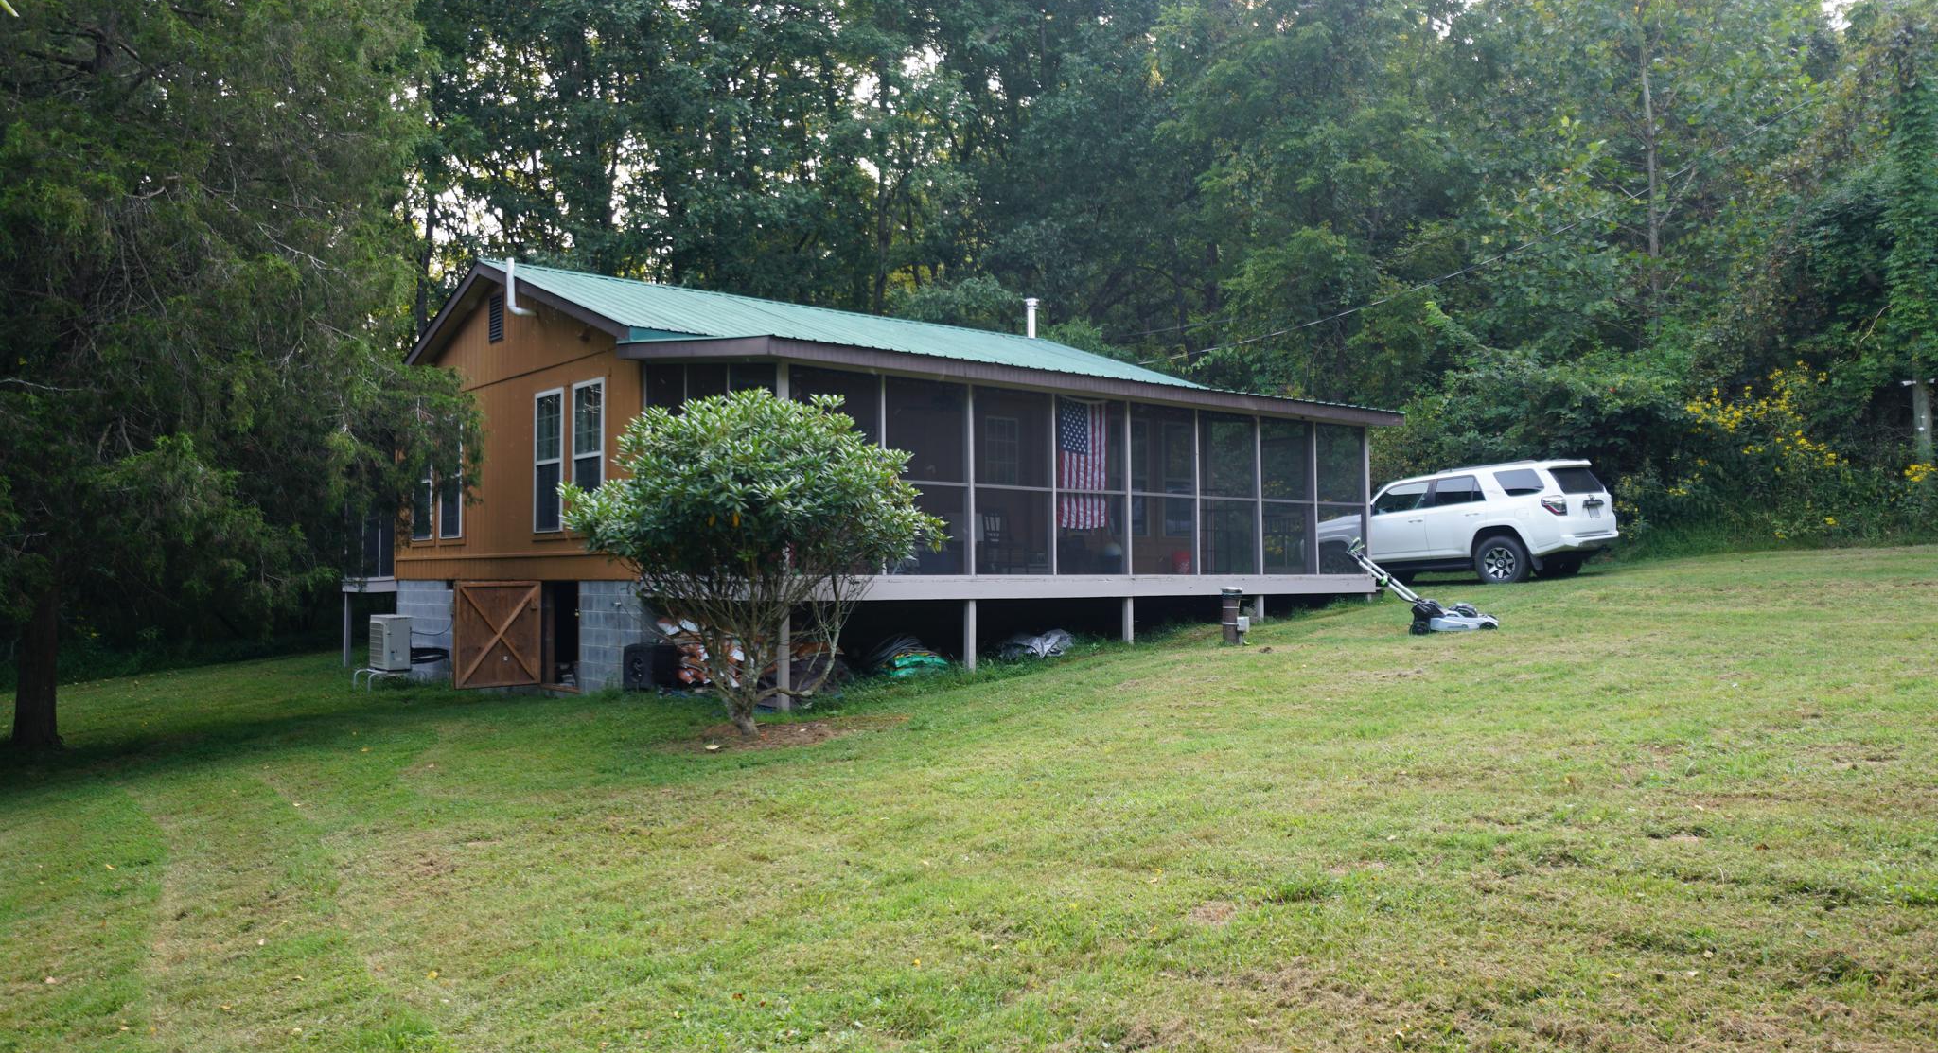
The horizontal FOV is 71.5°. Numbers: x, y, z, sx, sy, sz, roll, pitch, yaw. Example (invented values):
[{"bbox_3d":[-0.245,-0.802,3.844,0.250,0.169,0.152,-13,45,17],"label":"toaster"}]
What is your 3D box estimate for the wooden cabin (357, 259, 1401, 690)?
[{"bbox_3d":[-2.242,-0.753,21.358,10.450,5.940,14.620,2,-3,-39],"label":"wooden cabin"}]

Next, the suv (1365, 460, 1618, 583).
[{"bbox_3d":[7.600,0.030,21.500,1.920,1.810,4.830,-2,-1,-42],"label":"suv"}]

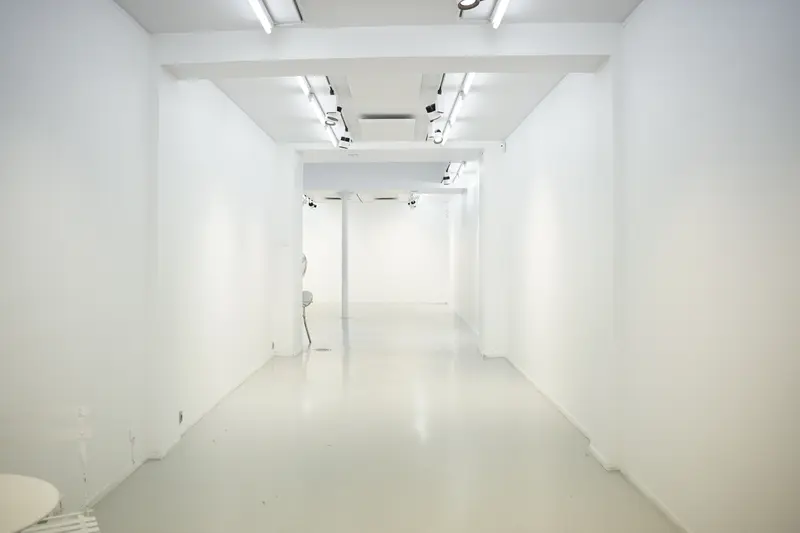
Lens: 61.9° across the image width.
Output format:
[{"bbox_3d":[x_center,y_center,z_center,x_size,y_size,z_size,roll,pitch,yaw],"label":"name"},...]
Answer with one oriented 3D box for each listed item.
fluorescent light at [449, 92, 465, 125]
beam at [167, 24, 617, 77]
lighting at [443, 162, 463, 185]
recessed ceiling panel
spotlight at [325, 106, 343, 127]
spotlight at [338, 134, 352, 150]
[{"bbox_3d":[0.509,-1.386,5.950,0.080,0.080,1.240,0,1,-1],"label":"fluorescent light"},{"bbox_3d":[-0.105,-1.333,4.160,2.820,0.200,0.335,0,1,4],"label":"beam"},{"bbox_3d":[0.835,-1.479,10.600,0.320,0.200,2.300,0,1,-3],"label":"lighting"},{"bbox_3d":[-0.119,-1.413,6.900,0.580,0.070,0.700,0,1,0],"label":"recessed ceiling panel"},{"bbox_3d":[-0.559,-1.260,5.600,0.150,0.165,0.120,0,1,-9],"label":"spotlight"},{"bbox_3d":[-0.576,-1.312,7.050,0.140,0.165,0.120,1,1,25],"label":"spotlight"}]

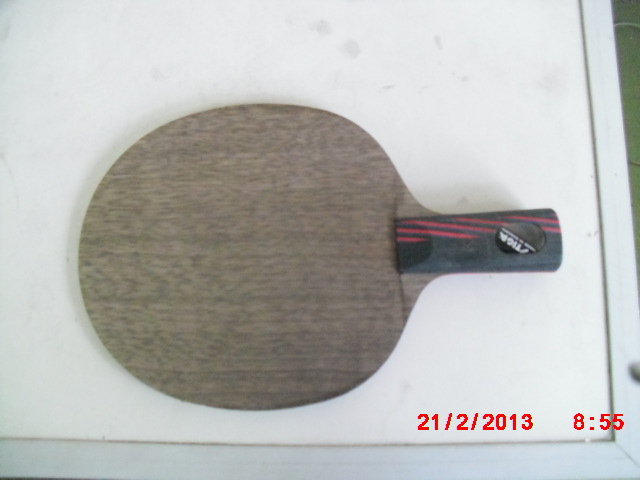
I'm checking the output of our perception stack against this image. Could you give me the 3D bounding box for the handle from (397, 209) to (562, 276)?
[{"bbox_3d":[0.078,0.002,0.320,0.082,0.023,0.031,-3,81,0],"label":"handle"}]

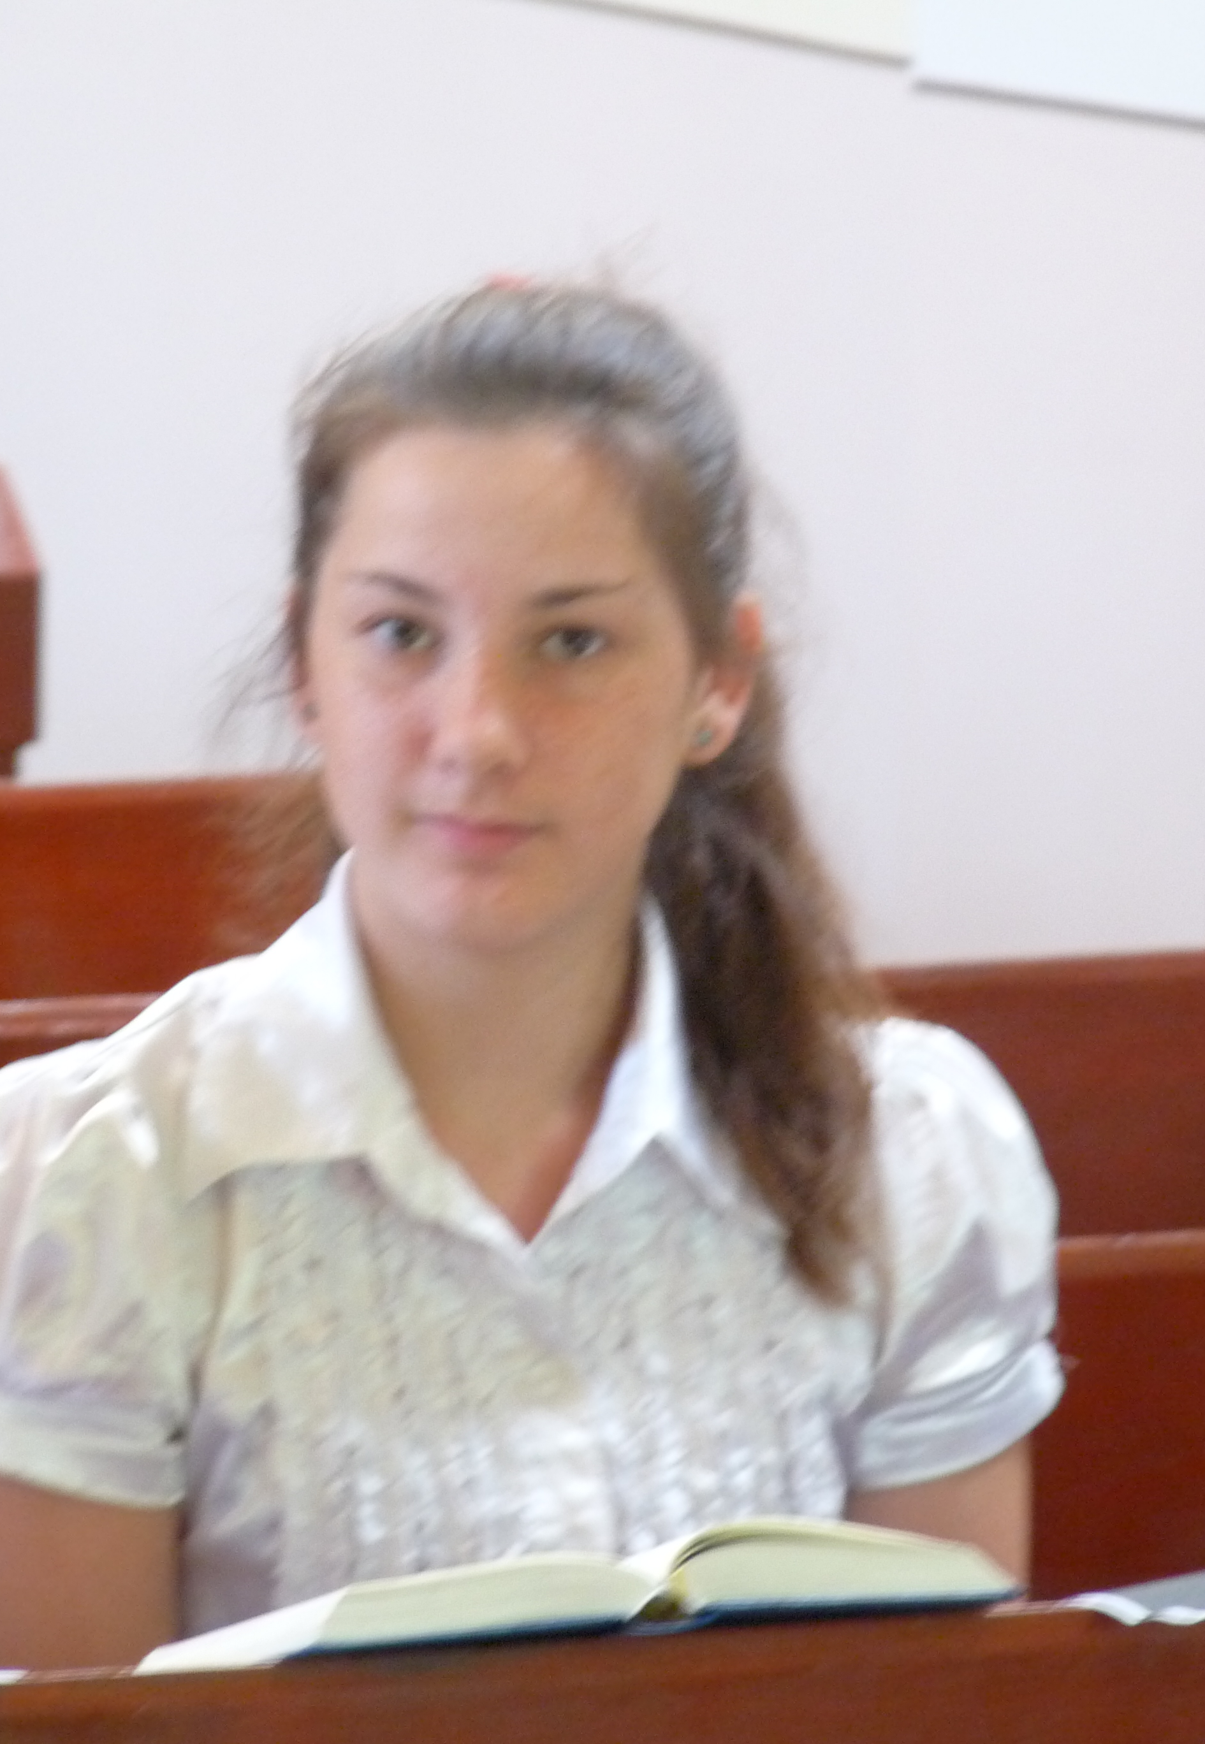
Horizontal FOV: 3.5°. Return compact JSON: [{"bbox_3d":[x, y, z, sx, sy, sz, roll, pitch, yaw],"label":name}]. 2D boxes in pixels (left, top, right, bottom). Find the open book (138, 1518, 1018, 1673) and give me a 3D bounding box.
[{"bbox_3d":[-0.016,0.239,6.310,0.255,0.034,0.170,-4,-8,-22],"label":"open book"}]

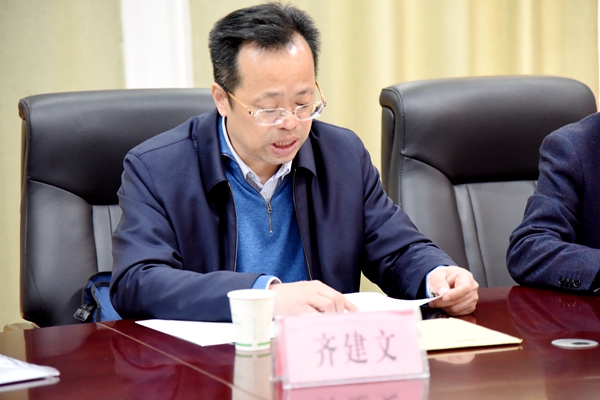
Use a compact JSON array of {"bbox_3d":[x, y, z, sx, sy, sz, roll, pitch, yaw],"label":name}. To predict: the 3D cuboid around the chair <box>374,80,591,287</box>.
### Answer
[{"bbox_3d":[0.527,0.307,3.726,0.620,1.100,0.680,-4,7,-24],"label":"chair"}]

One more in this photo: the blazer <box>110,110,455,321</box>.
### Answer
[{"bbox_3d":[-0.083,0.120,3.295,0.570,0.570,0.470,-4,7,-22],"label":"blazer"}]

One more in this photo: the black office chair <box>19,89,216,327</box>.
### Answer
[{"bbox_3d":[-0.224,0.352,3.465,0.620,1.100,0.680,-3,7,-17],"label":"black office chair"}]

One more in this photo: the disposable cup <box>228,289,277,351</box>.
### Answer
[{"bbox_3d":[-0.073,0.184,2.780,0.074,0.083,0.074,-1,6,0],"label":"disposable cup"}]

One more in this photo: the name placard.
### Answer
[{"bbox_3d":[0.069,0.201,2.549,0.213,0.094,0.060,-3,7,-19],"label":"name placard"}]

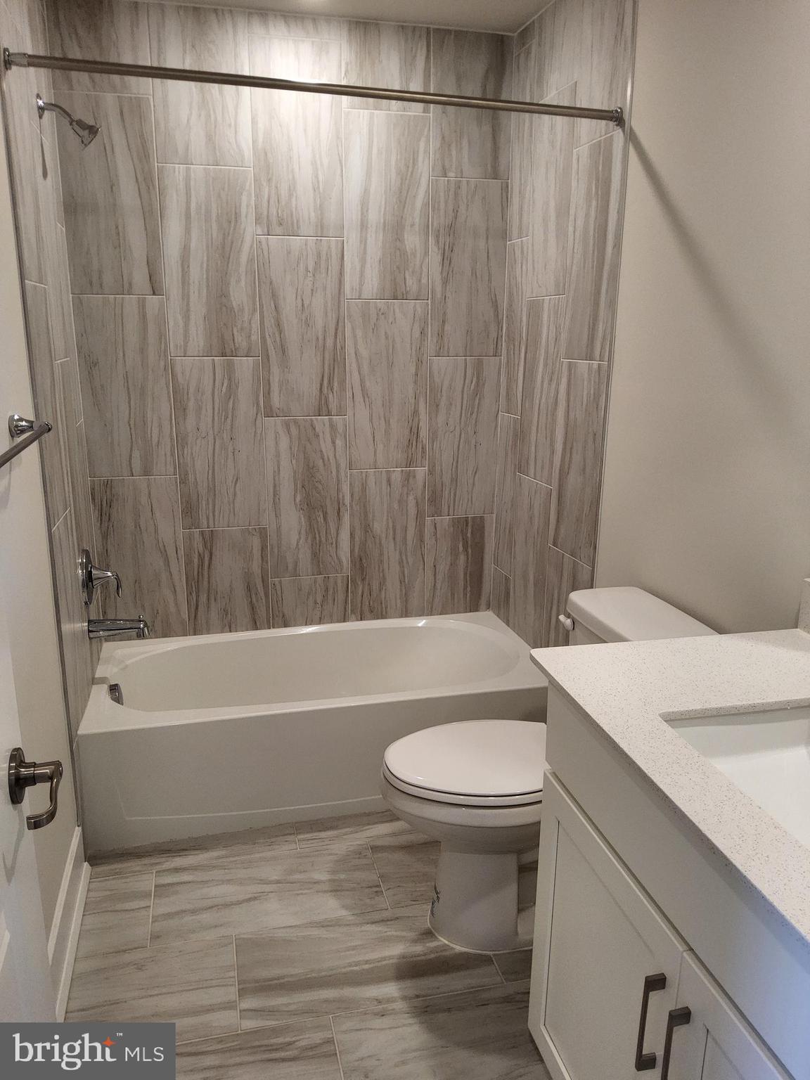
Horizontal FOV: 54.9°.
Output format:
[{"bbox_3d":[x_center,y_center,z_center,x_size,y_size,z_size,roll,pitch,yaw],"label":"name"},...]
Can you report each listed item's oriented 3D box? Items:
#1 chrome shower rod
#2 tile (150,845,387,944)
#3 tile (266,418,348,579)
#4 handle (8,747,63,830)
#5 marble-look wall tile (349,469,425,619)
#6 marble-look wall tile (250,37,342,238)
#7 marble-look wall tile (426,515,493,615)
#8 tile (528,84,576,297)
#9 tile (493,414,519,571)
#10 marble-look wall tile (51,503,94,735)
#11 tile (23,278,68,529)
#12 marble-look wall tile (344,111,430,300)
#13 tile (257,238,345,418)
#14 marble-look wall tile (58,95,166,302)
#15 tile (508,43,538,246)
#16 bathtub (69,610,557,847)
[{"bbox_3d":[-0.177,-1.113,1.927,1.506,0.050,0.050,-1,15,-11],"label":"chrome shower rod"},{"bbox_3d":[-0.369,0.956,2.125,0.606,0.010,0.295,-3,15,-14],"label":"tile"},{"bbox_3d":[-0.361,-0.153,2.902,0.303,0.605,0.010,-3,15,-14],"label":"tile"},{"bbox_3d":[-0.430,0.289,0.900,0.058,0.073,0.142,-3,15,-14],"label":"handle"},{"bbox_3d":[-0.067,0.021,3.050,0.305,0.602,0.010,-3,15,-13],"label":"marble-look wall tile"},{"bbox_3d":[-0.353,-1.328,2.597,0.303,0.605,0.010,-3,15,-14],"label":"marble-look wall tile"},{"bbox_3d":[0.223,0.101,3.120,0.292,0.403,0.010,-3,15,-14],"label":"marble-look wall tile"},{"bbox_3d":[0.465,-1.090,2.494,0.010,0.605,0.310,-3,15,-14],"label":"tile"},{"bbox_3d":[0.397,-0.172,2.985,0.010,0.605,0.192,-3,15,-14],"label":"tile"},{"bbox_3d":[-0.950,0.237,2.218,0.010,0.607,0.303,-3,15,-15],"label":"marble-look wall tile"},{"bbox_3d":[-0.937,-0.352,2.049,0.010,0.606,0.302,-3,15,-14],"label":"tile"},{"bbox_3d":[-0.059,-1.162,2.742,0.305,0.611,0.010,-3,15,-13],"label":"marble-look wall tile"},{"bbox_3d":[-0.361,-0.746,2.773,0.303,0.612,0.010,-3,15,-13],"label":"tile"},{"bbox_3d":[-0.952,-1.109,2.531,0.297,0.605,0.010,-3,15,-13],"label":"marble-look wall tile"},{"bbox_3d":[0.406,-1.360,2.698,0.010,0.611,0.181,-4,15,-15],"label":"tile"},{"bbox_3d":[-0.279,0.604,2.755,1.509,0.386,0.721,-3,15,-13],"label":"bathtub"}]

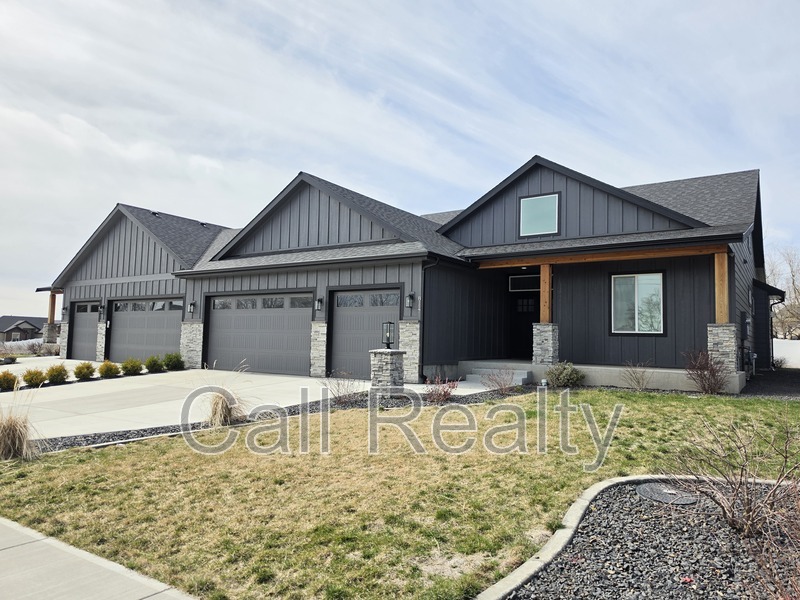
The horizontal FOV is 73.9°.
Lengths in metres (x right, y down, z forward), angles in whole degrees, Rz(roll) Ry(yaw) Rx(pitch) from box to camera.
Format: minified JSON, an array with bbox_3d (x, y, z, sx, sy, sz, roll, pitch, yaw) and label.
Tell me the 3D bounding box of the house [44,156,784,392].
[{"bbox_3d":[-3.543,-0.407,23.860,32.600,6.500,14.000,-2,-5,33],"label":"house"}]

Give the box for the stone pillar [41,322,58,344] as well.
[{"bbox_3d":[-18.960,1.829,28.801,0.550,1.020,0.520,-2,-5,33],"label":"stone pillar"}]

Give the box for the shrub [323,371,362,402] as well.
[{"bbox_3d":[-1.244,1.872,11.500,0.740,0.670,0.740,1,-4,0],"label":"shrub"}]

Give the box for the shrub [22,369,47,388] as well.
[{"bbox_3d":[-9.801,2.101,14.278,0.590,0.500,0.590,-2,-5,33],"label":"shrub"}]

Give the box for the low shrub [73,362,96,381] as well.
[{"bbox_3d":[-9.100,2.072,15.357,0.590,0.530,0.590,-2,-5,33],"label":"low shrub"}]

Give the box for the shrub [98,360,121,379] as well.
[{"bbox_3d":[-8.710,2.086,15.955,0.610,0.530,0.610,-2,-5,33],"label":"shrub"}]

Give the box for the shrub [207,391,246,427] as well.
[{"bbox_3d":[-2.971,1.858,9.100,0.660,0.600,0.660,-2,-5,33],"label":"shrub"}]

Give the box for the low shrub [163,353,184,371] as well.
[{"bbox_3d":[-7.542,2.071,17.752,0.650,0.550,0.650,-2,-5,33],"label":"low shrub"}]

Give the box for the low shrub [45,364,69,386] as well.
[{"bbox_3d":[-9.500,2.080,14.742,0.580,0.540,0.580,-2,-5,33],"label":"low shrub"}]

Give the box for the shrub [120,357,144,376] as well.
[{"bbox_3d":[-8.327,2.083,16.544,0.630,0.540,0.630,-2,-5,33],"label":"shrub"}]

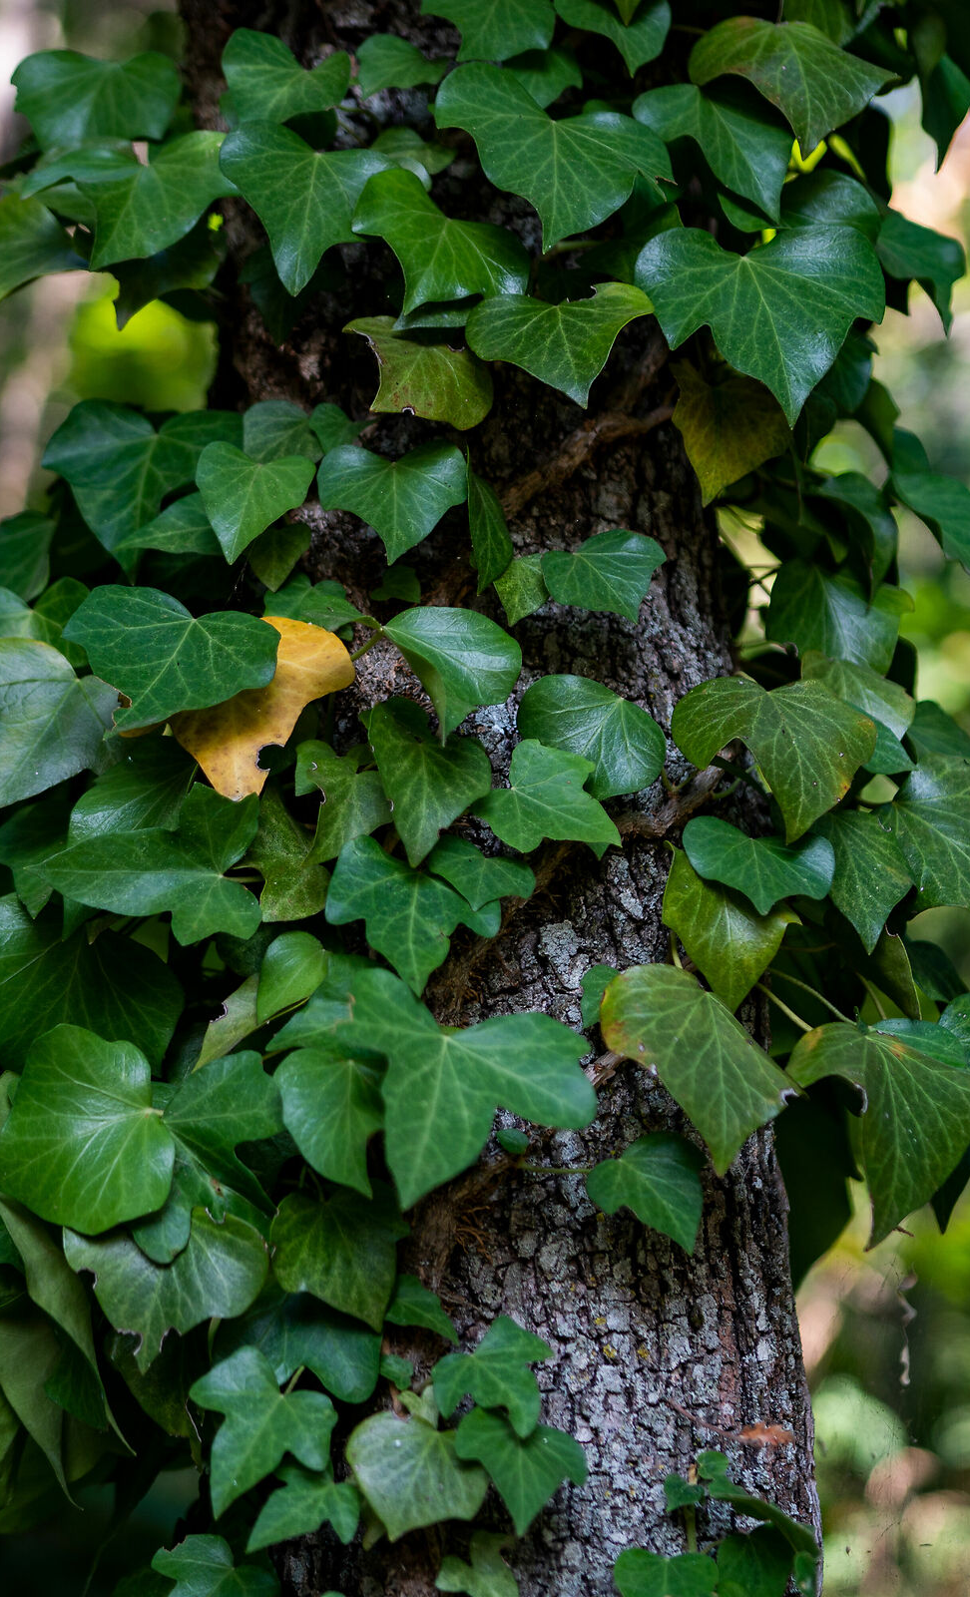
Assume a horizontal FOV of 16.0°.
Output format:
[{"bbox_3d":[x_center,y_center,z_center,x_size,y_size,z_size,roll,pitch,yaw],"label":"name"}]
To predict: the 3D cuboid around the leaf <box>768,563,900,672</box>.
[{"bbox_3d":[0.112,-0.058,1.110,0.044,0.038,0.022,0,-18,-9],"label":"leaf"}]

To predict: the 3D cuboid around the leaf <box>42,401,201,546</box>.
[{"bbox_3d":[-0.128,-0.115,1.250,0.065,0.061,0.020,9,-15,18],"label":"leaf"}]

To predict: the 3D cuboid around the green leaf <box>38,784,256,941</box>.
[{"bbox_3d":[-0.111,0.021,1.160,0.073,0.058,0.020,2,-30,11],"label":"green leaf"}]

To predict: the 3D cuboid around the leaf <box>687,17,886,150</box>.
[{"bbox_3d":[0.104,-0.240,1.170,0.063,0.051,0.022,0,-33,-10],"label":"leaf"}]

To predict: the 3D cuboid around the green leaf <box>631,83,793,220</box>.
[{"bbox_3d":[0.076,-0.217,1.160,0.045,0.053,0.018,-16,-23,-22],"label":"green leaf"}]

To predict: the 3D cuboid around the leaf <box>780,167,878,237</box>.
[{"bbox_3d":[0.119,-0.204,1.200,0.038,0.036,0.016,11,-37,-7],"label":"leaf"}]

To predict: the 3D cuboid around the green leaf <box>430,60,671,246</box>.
[{"bbox_3d":[0.022,-0.212,1.140,0.079,0.058,0.022,9,-31,8],"label":"green leaf"}]

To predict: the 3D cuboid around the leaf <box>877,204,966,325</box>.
[{"bbox_3d":[0.153,-0.188,1.220,0.037,0.041,0.016,26,-31,-19],"label":"leaf"}]

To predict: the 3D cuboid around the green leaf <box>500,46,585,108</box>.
[{"bbox_3d":[0.018,-0.222,1.080,0.031,0.026,0.016,0,-18,0],"label":"green leaf"}]

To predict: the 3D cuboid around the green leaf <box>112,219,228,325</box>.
[{"bbox_3d":[-0.104,-0.175,1.130,0.040,0.043,0.022,0,-18,6],"label":"green leaf"}]

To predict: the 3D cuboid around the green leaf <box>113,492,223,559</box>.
[{"bbox_3d":[-0.113,-0.099,1.255,0.044,0.029,0.016,6,-20,11],"label":"green leaf"}]

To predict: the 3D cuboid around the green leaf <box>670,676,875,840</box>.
[{"bbox_3d":[0.088,-0.013,1.060,0.063,0.052,0.022,0,-24,-3],"label":"green leaf"}]

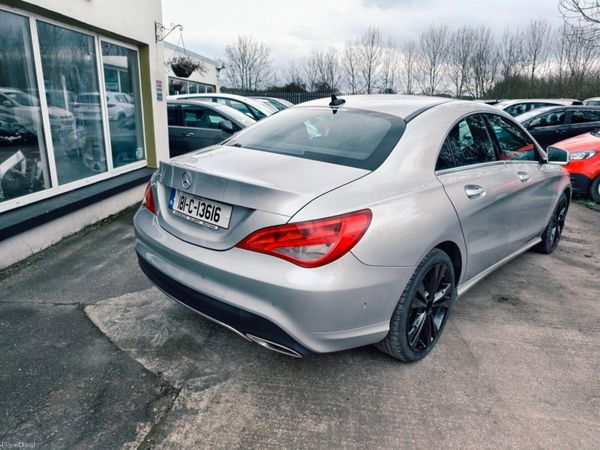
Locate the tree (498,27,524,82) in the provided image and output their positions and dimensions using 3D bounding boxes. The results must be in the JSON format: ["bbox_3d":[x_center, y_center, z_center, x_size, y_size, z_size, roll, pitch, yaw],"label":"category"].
[{"bbox_3d":[18.276,-12.716,35.229,2.173,8.782,2.173,10,18,25],"label":"tree"}]

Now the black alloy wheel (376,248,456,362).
[{"bbox_3d":[0.616,0.401,2.165,0.225,0.637,0.637,17,21,42],"label":"black alloy wheel"}]

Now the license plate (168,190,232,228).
[{"bbox_3d":[-0.500,-0.087,1.957,0.520,0.112,0.015,17,9,42],"label":"license plate"}]

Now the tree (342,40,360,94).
[{"bbox_3d":[4.222,-11.902,34.011,1.800,7.100,1.800,2,16,0],"label":"tree"}]

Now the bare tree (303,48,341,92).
[{"bbox_3d":[1.866,-12.377,35.906,3.336,6.495,3.336,2,16,0],"label":"bare tree"}]

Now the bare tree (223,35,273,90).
[{"bbox_3d":[-5.020,-13.980,38.080,4.547,7.713,4.547,0,16,-8],"label":"bare tree"}]

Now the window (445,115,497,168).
[{"bbox_3d":[1.062,-0.530,2.447,0.670,0.320,0.055,-12,-1,-42],"label":"window"}]

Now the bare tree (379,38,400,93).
[{"bbox_3d":[7.942,-12.752,36.052,1.931,7.545,1.931,2,16,0],"label":"bare tree"}]

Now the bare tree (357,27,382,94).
[{"bbox_3d":[6.532,-14.155,38.245,2.365,8.897,2.365,5,16,8],"label":"bare tree"}]

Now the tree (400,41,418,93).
[{"bbox_3d":[9.731,-12.628,36.037,1.580,7.437,1.580,2,16,0],"label":"tree"}]

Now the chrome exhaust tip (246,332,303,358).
[{"bbox_3d":[-0.101,0.525,1.749,0.270,0.065,0.100,12,18,32],"label":"chrome exhaust tip"}]

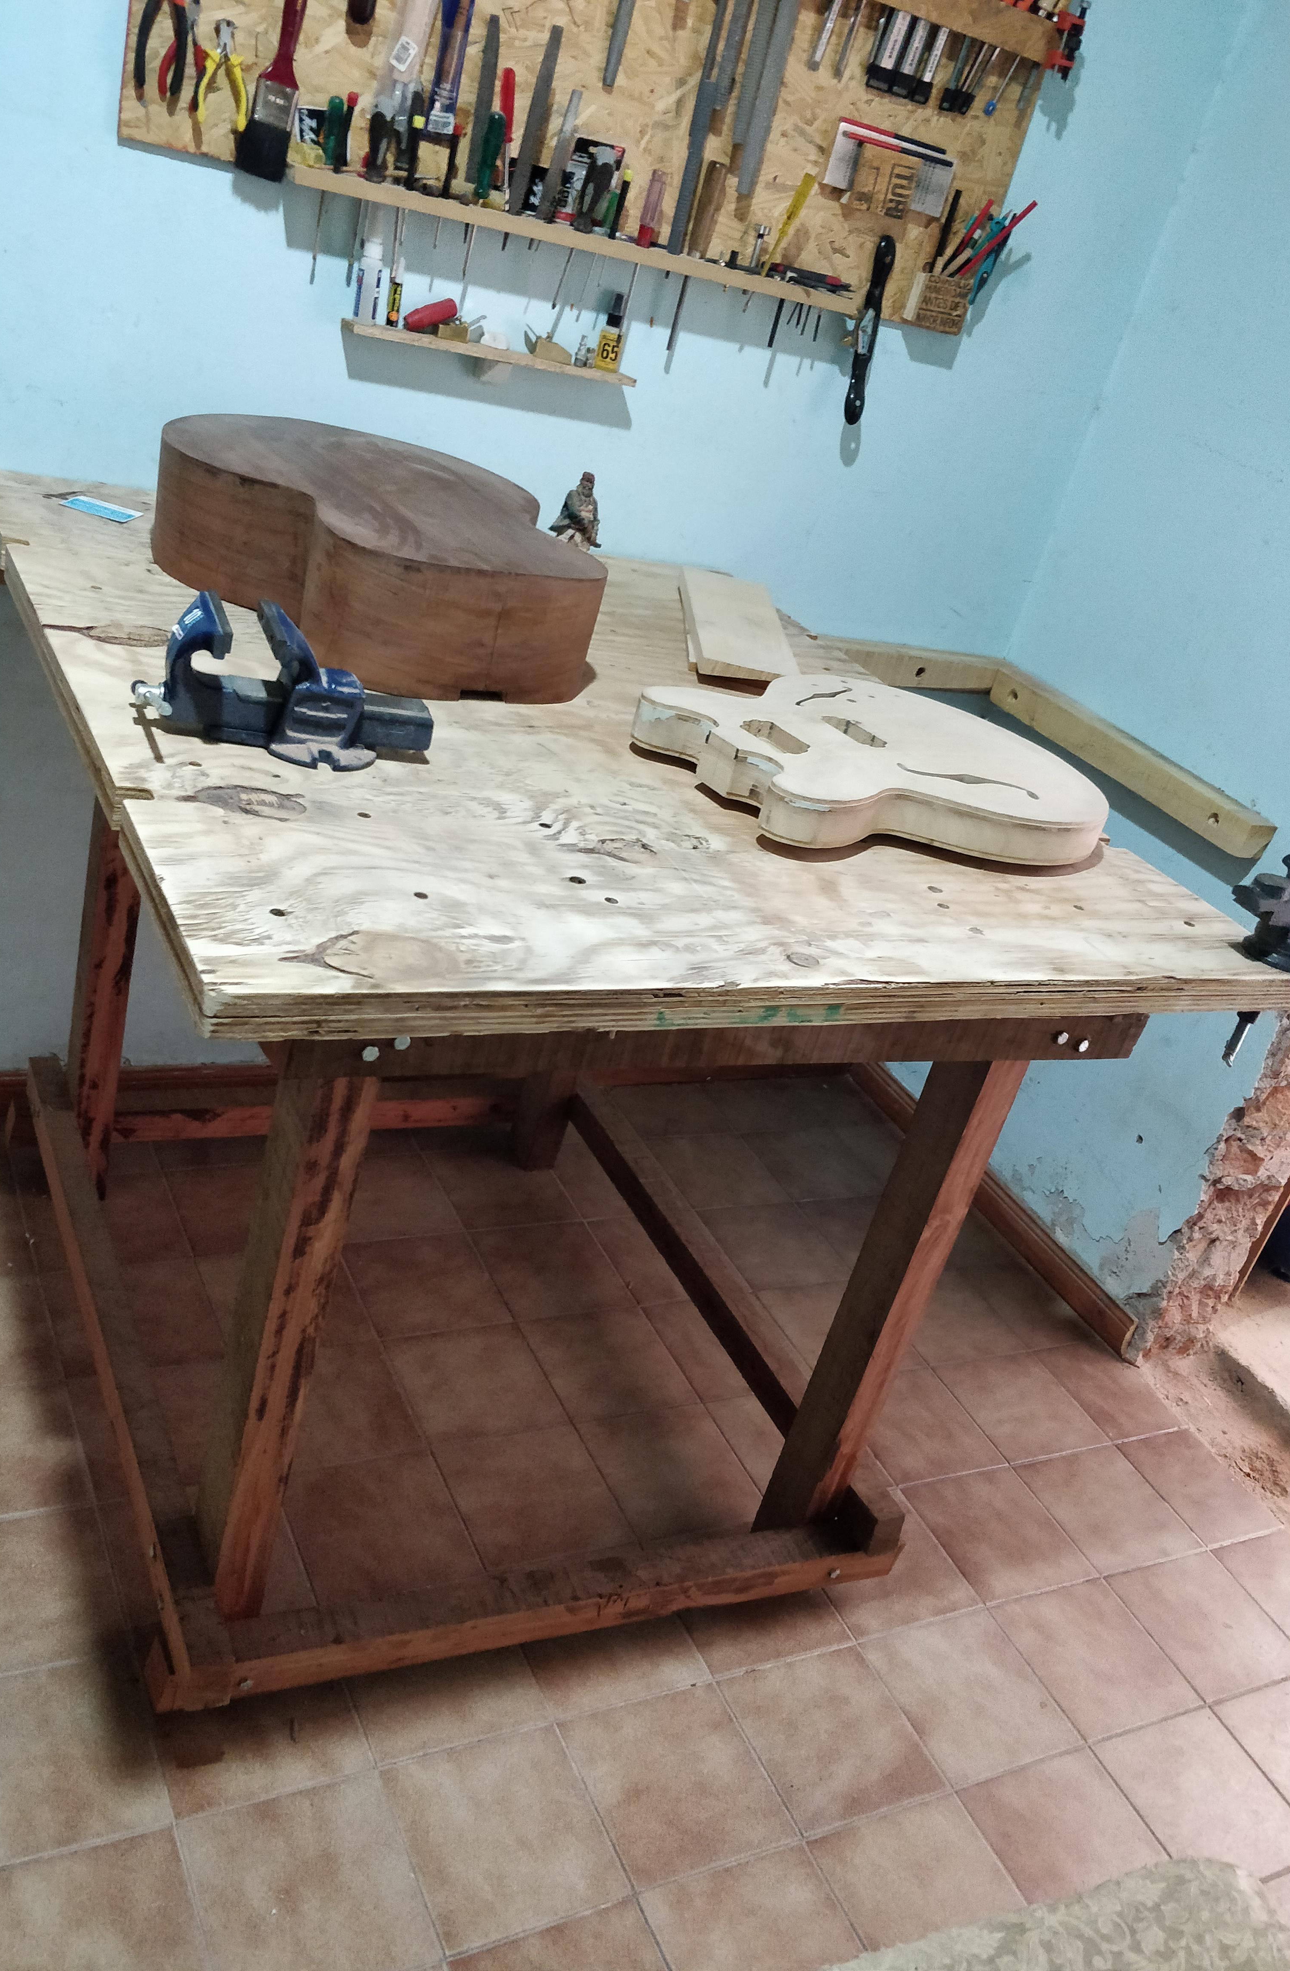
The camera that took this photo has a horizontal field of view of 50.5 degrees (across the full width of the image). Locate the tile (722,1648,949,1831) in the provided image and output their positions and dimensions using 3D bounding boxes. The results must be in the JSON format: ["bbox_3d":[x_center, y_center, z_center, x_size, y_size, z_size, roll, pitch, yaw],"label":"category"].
[{"bbox_3d":[0.231,0.928,1.690,0.203,0.010,0.193,-2,35,-29],"label":"tile"}]

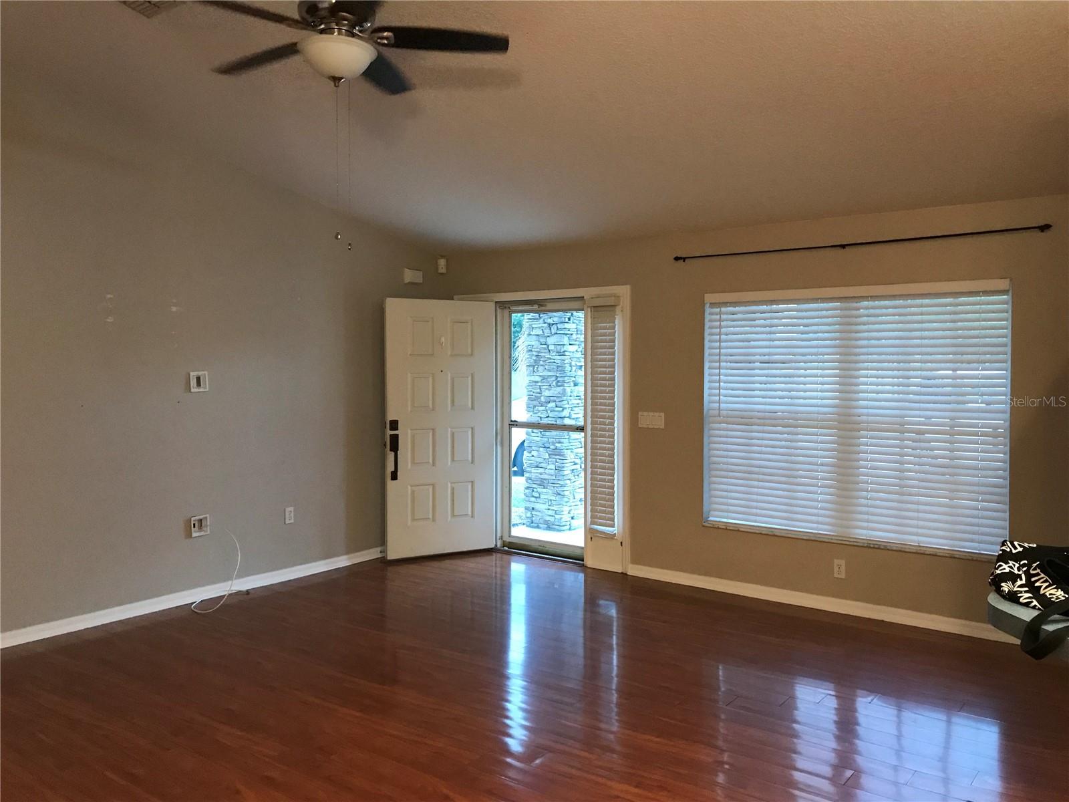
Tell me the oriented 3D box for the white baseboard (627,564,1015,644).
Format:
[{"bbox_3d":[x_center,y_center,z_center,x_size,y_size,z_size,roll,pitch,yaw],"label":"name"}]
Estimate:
[{"bbox_3d":[1.679,1.272,5.559,2.512,0.083,0.015,2,3,38],"label":"white baseboard"}]

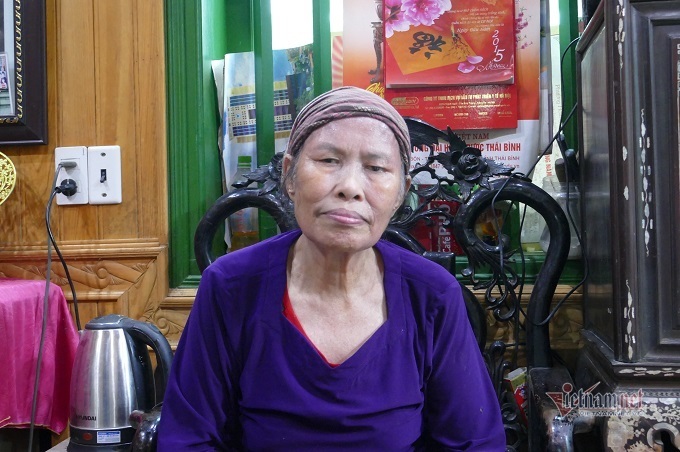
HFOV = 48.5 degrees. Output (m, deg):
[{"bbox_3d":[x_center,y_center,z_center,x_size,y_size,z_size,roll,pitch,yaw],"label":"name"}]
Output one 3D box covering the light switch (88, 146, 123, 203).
[{"bbox_3d":[-0.487,-0.105,1.565,0.070,0.120,0.017,-1,-1,4],"label":"light switch"}]

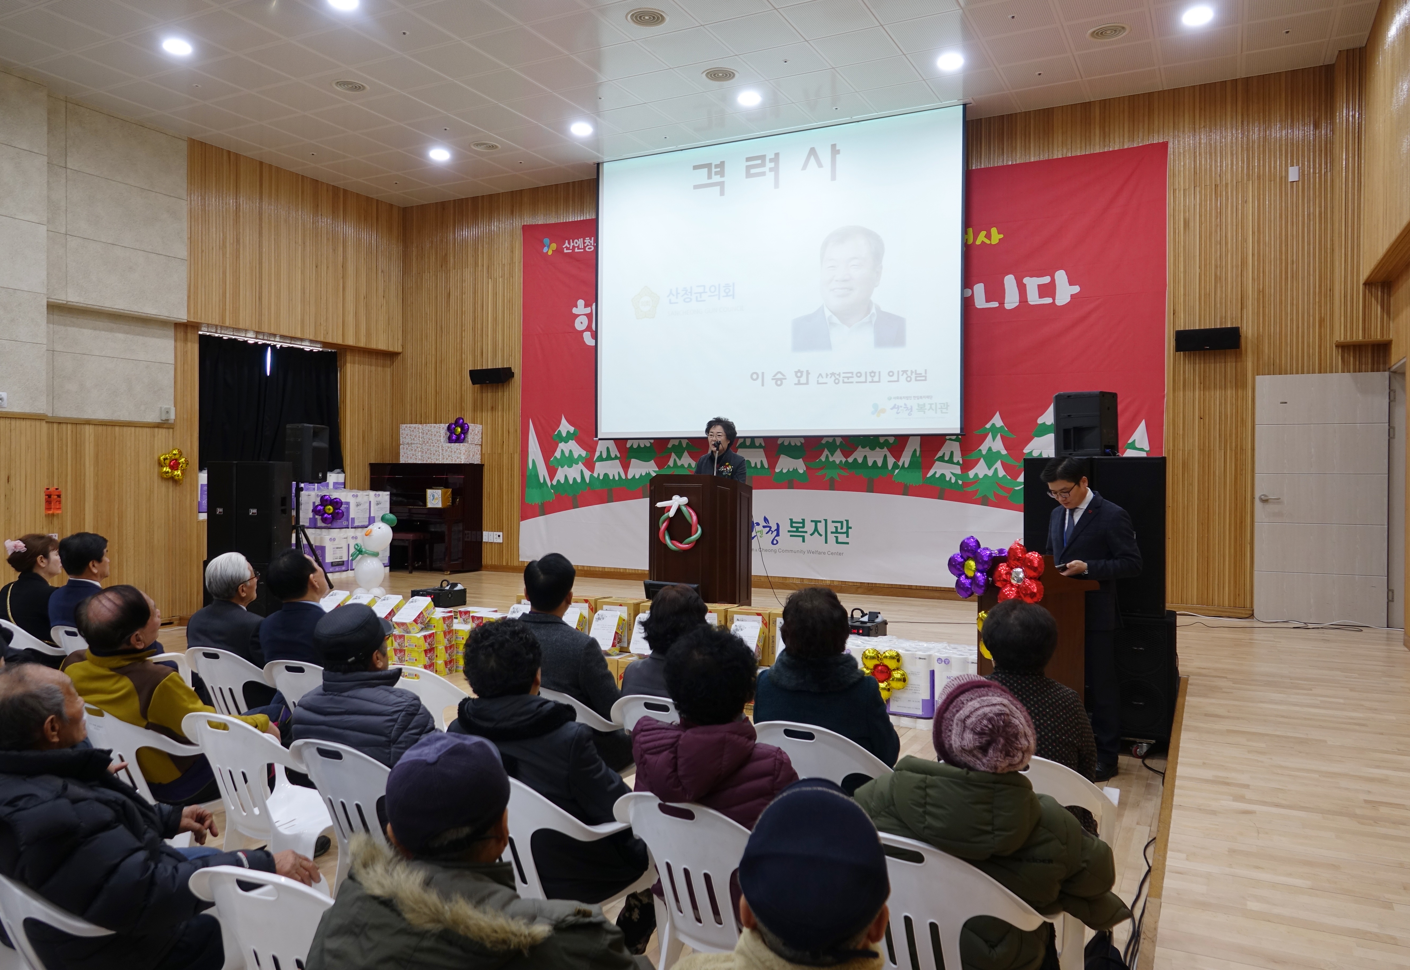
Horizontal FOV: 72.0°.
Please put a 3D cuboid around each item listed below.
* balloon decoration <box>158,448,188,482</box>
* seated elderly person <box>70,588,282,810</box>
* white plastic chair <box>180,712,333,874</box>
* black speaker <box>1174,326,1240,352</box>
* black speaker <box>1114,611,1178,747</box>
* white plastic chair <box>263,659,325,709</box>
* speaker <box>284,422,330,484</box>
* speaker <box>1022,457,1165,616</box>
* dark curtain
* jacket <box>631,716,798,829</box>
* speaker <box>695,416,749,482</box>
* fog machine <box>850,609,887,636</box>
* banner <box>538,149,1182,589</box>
[{"bbox_3d":[-5.318,-0.193,9.697,0.110,0.340,0.310,1,1,28],"label":"balloon decoration"},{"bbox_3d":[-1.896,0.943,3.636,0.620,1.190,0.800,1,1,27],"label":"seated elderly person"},{"bbox_3d":[-1.506,1.163,3.497,0.560,0.810,0.570,1,1,24],"label":"white plastic chair"},{"bbox_3d":[4.220,-1.227,8.154,0.475,0.170,0.180,1,19,28],"label":"black speaker"},{"bbox_3d":[2.559,1.113,5.703,0.350,0.720,0.420,1,1,29],"label":"black speaker"},{"bbox_3d":[-1.601,1.127,4.285,0.570,0.800,0.560,1,1,27],"label":"white plastic chair"},{"bbox_3d":[-4.245,-0.334,10.350,0.380,0.640,0.400,1,1,12],"label":"speaker"},{"bbox_3d":[2.337,0.296,5.788,0.760,0.910,0.380,1,1,28],"label":"speaker"},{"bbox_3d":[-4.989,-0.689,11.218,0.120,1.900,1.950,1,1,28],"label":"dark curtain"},{"bbox_3d":[0.032,0.904,2.562,0.520,0.600,0.450,1,1,27],"label":"jacket"},{"bbox_3d":[0.138,0.255,8.100,0.460,1.640,0.340,1,1,28],"label":"speaker"},{"bbox_3d":[1.076,1.011,6.905,0.335,0.205,0.335,1,0,27],"label":"fog machine"},{"bbox_3d":[0.882,-1.051,10.019,7.000,4.000,0.050,1,1,28],"label":"banner"}]

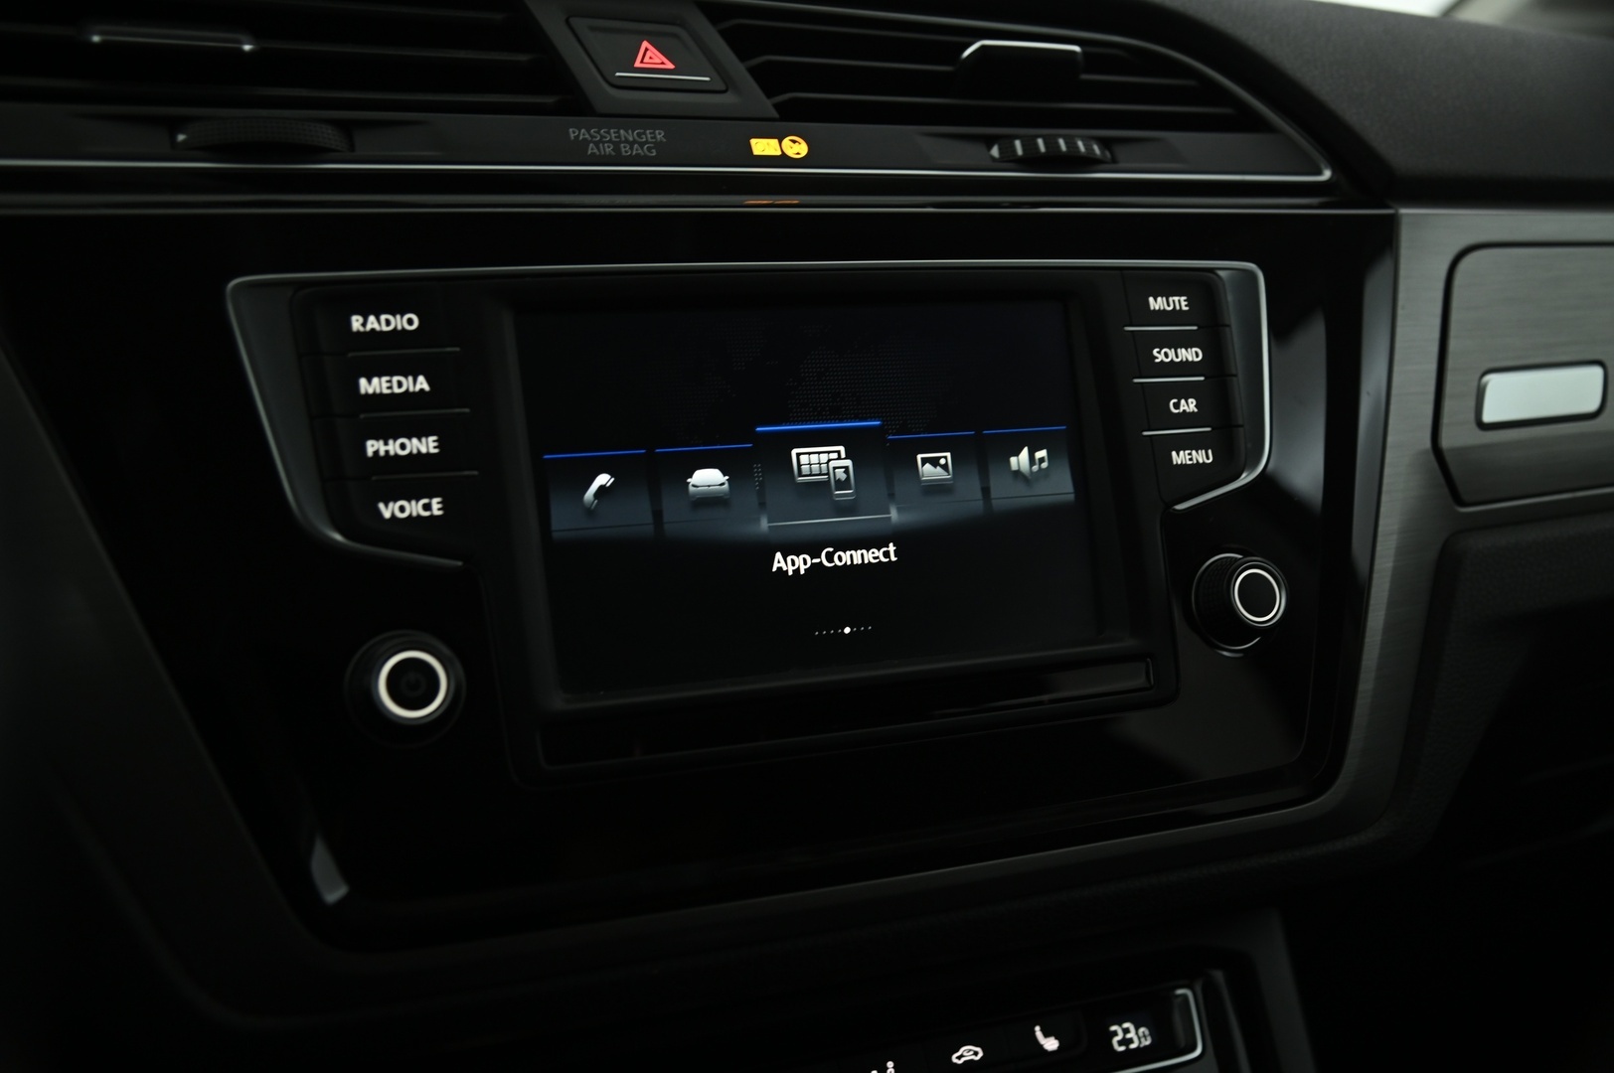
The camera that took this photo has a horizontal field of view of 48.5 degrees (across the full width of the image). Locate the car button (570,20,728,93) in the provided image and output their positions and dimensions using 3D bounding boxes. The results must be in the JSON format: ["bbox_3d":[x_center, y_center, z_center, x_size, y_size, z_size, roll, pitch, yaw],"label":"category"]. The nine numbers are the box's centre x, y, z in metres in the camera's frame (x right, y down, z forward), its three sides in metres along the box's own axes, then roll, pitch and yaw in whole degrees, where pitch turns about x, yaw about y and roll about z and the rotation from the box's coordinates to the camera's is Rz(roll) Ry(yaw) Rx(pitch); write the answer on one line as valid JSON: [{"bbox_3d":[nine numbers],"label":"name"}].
[{"bbox_3d":[-0.042,-0.119,0.460,0.037,0.012,0.026,-4,55,-23],"label":"car button"}]

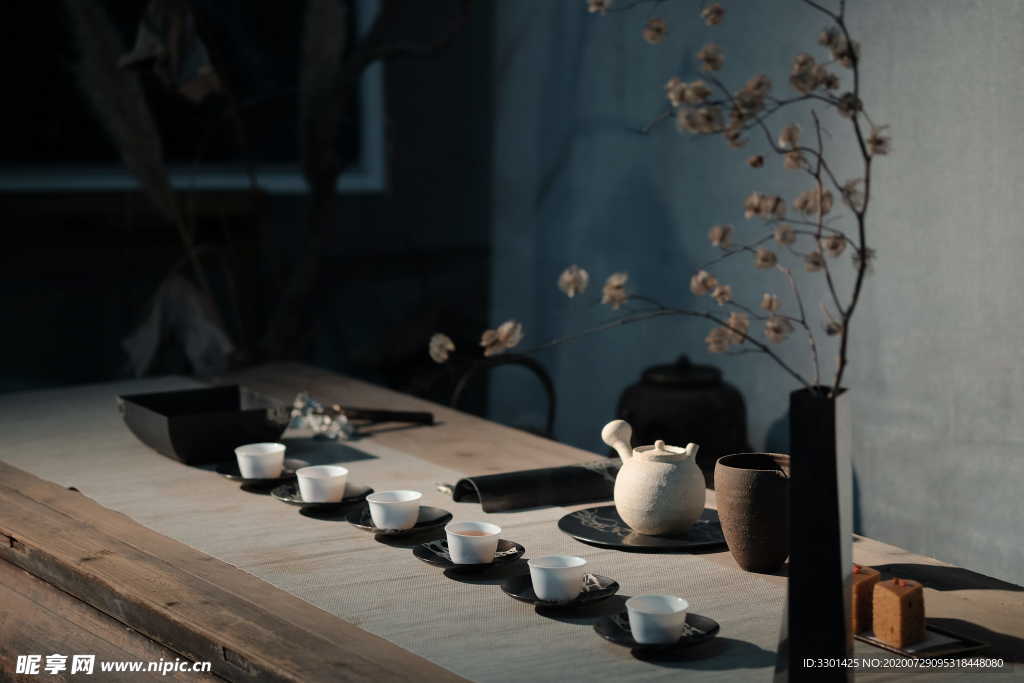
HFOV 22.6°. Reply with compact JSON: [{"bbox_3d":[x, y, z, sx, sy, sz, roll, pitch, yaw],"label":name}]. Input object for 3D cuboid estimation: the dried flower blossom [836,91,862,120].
[{"bbox_3d":[0.304,-0.213,2.310,0.024,0.024,0.022,1,10,7],"label":"dried flower blossom"}]

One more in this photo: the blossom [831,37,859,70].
[{"bbox_3d":[0.290,-0.252,2.230,0.025,0.026,0.024,1,10,7],"label":"blossom"}]

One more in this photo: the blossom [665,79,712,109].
[{"bbox_3d":[0.157,-0.220,2.270,0.043,0.027,0.031,1,10,4],"label":"blossom"}]

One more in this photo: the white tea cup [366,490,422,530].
[{"bbox_3d":[-0.131,0.190,2.863,0.062,0.033,0.062,0,10,0],"label":"white tea cup"}]

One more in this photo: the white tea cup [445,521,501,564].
[{"bbox_3d":[-0.041,0.215,2.721,0.060,0.035,0.060,0,10,0],"label":"white tea cup"}]

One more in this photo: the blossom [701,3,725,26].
[{"bbox_3d":[0.179,-0.291,2.280,0.021,0.021,0.020,1,10,4],"label":"blossom"}]

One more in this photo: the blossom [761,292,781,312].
[{"bbox_3d":[0.229,-0.035,2.270,0.017,0.017,0.016,1,10,6],"label":"blossom"}]

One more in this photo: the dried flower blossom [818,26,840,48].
[{"bbox_3d":[0.285,-0.273,2.300,0.020,0.020,0.019,1,10,7],"label":"dried flower blossom"}]

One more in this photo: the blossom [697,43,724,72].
[{"bbox_3d":[0.172,-0.247,2.220,0.023,0.025,0.022,1,10,4],"label":"blossom"}]

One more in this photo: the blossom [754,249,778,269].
[{"bbox_3d":[0.232,-0.076,2.340,0.024,0.018,0.020,1,10,6],"label":"blossom"}]

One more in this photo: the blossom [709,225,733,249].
[{"bbox_3d":[0.184,-0.093,2.270,0.020,0.020,0.019,1,10,5],"label":"blossom"}]

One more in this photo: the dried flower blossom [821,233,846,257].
[{"bbox_3d":[0.283,-0.086,2.260,0.022,0.020,0.019,1,10,7],"label":"dried flower blossom"}]

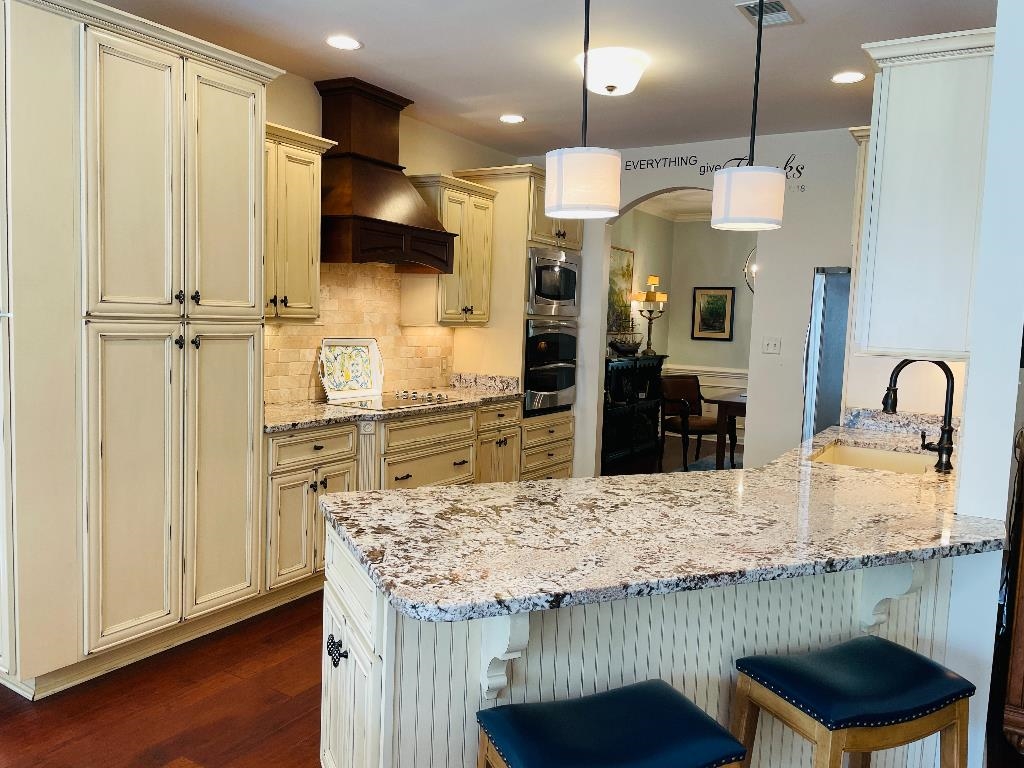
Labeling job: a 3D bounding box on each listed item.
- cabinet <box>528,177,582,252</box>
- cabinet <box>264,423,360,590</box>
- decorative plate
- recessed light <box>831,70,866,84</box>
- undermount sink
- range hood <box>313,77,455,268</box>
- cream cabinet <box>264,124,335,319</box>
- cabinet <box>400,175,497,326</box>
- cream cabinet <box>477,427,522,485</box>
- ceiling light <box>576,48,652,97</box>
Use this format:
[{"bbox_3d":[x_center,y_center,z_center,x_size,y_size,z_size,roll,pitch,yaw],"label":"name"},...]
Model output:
[{"bbox_3d":[0.094,-1.290,5.953,0.600,0.465,0.830,5,6,31],"label":"cabinet"},{"bbox_3d":[-1.249,0.573,4.010,0.600,0.815,0.610,5,6,31],"label":"cabinet"},{"bbox_3d":[-0.959,-0.090,4.589,0.050,0.354,0.500,-7,-1,32],"label":"decorative plate"},{"bbox_3d":[1.787,-1.614,4.078,0.180,0.025,0.180,5,6,31],"label":"recessed light"},{"bbox_3d":[1.512,0.414,3.192,0.440,0.225,0.670,5,6,31],"label":"undermount sink"},{"bbox_3d":[-0.790,-1.223,4.620,0.485,1.048,0.970,5,6,31],"label":"range hood"},{"bbox_3d":[-1.288,-0.800,3.962,0.380,0.965,0.655,5,6,31],"label":"cream cabinet"},{"bbox_3d":[-0.438,-0.884,5.348,0.380,0.970,0.700,5,6,31],"label":"cabinet"},{"bbox_3d":[-0.345,0.570,5.496,0.600,0.585,0.585,5,6,31],"label":"cream cabinet"},{"bbox_3d":[0.506,-1.569,3.927,0.370,0.170,0.370,2,5,0],"label":"ceiling light"}]

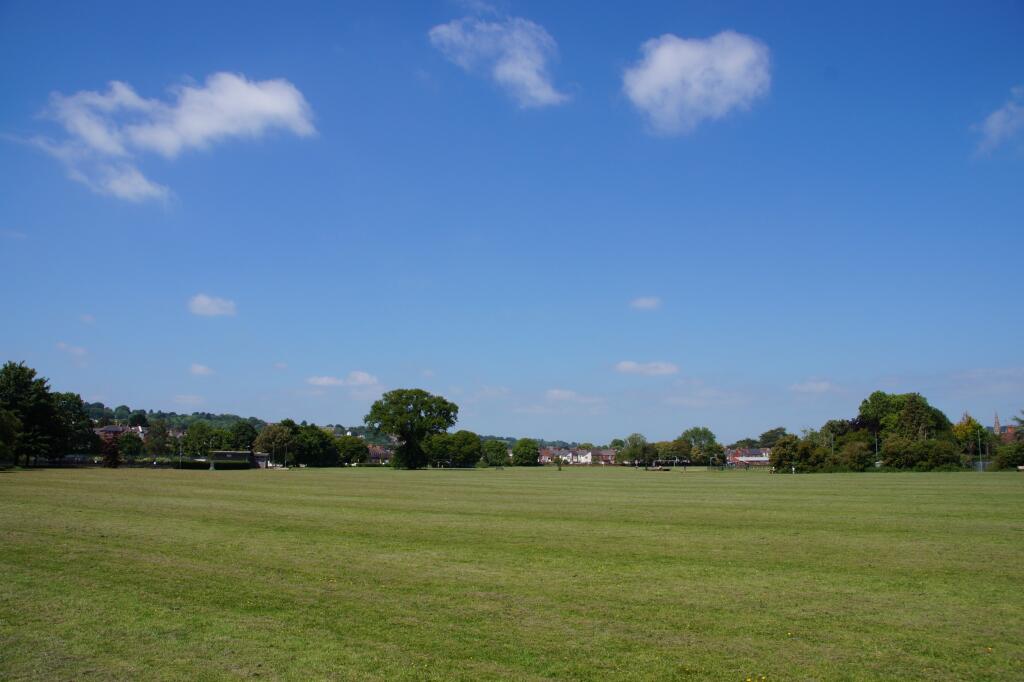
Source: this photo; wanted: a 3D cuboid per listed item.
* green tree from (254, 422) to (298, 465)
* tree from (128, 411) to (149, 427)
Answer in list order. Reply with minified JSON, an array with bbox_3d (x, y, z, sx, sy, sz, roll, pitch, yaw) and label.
[{"bbox_3d":[-69.020,30.190,225.000,12.640,12.570,12.010,3,-10,-17],"label":"green tree"},{"bbox_3d":[-194.610,41.420,400.000,10.210,10.400,9.700,4,-10,-26],"label":"tree"}]

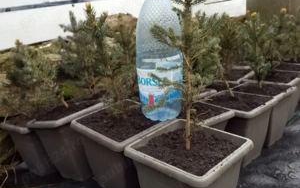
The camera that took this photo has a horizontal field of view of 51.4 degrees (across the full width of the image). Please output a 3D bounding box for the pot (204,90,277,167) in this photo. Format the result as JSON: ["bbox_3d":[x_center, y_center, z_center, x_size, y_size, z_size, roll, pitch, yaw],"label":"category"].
[{"bbox_3d":[0.283,0.116,1.031,0.196,0.192,0.196,10,20,42],"label":"pot"}]

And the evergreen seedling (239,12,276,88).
[{"bbox_3d":[0.402,-0.155,1.165,0.142,0.287,0.135,-3,20,0],"label":"evergreen seedling"}]

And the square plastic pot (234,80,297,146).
[{"bbox_3d":[0.409,0.077,1.169,0.196,0.192,0.196,10,21,42],"label":"square plastic pot"}]

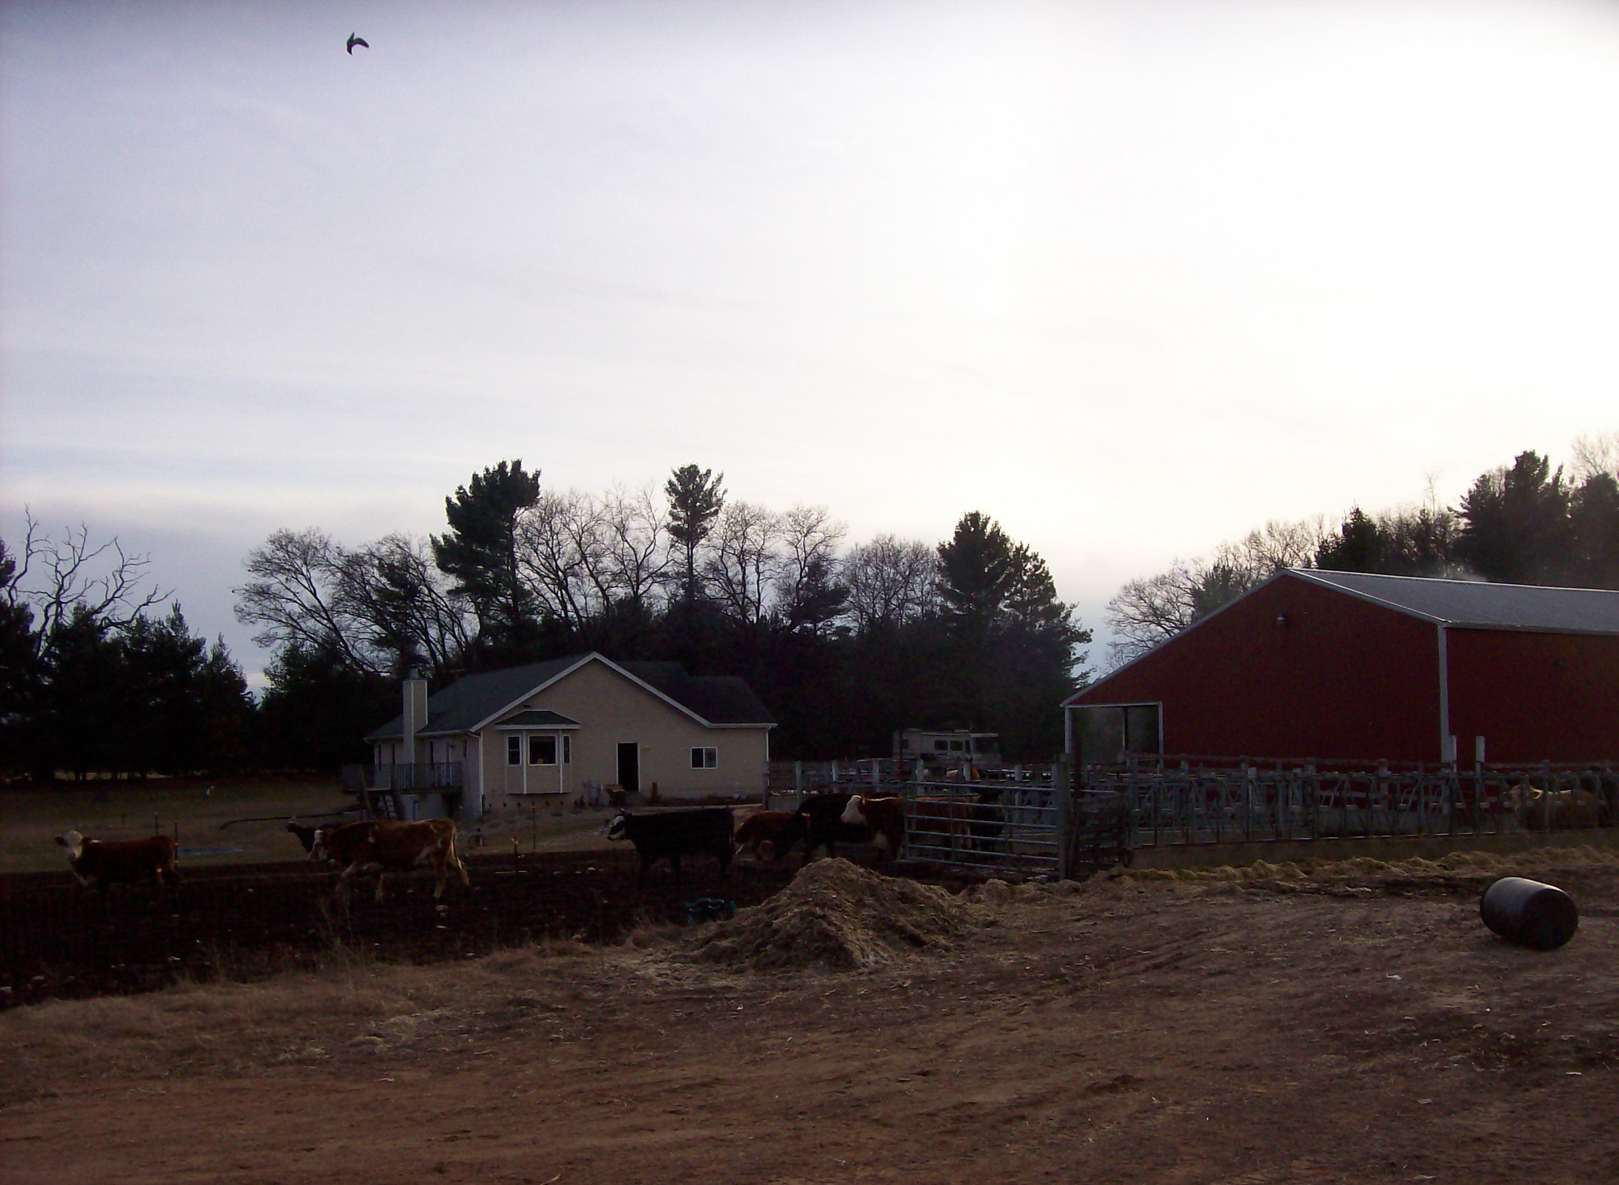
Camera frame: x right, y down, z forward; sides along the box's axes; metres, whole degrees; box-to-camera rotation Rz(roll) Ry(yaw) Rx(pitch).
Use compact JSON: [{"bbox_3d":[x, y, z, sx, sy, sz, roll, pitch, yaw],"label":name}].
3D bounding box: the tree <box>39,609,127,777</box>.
[{"bbox_3d":[-42.562,5.901,97.939,5.160,10.230,5.200,0,-6,0],"label":"tree"}]

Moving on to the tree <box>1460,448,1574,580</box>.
[{"bbox_3d":[45.114,1.395,106.366,7.330,20.990,7.000,0,-6,0],"label":"tree"}]

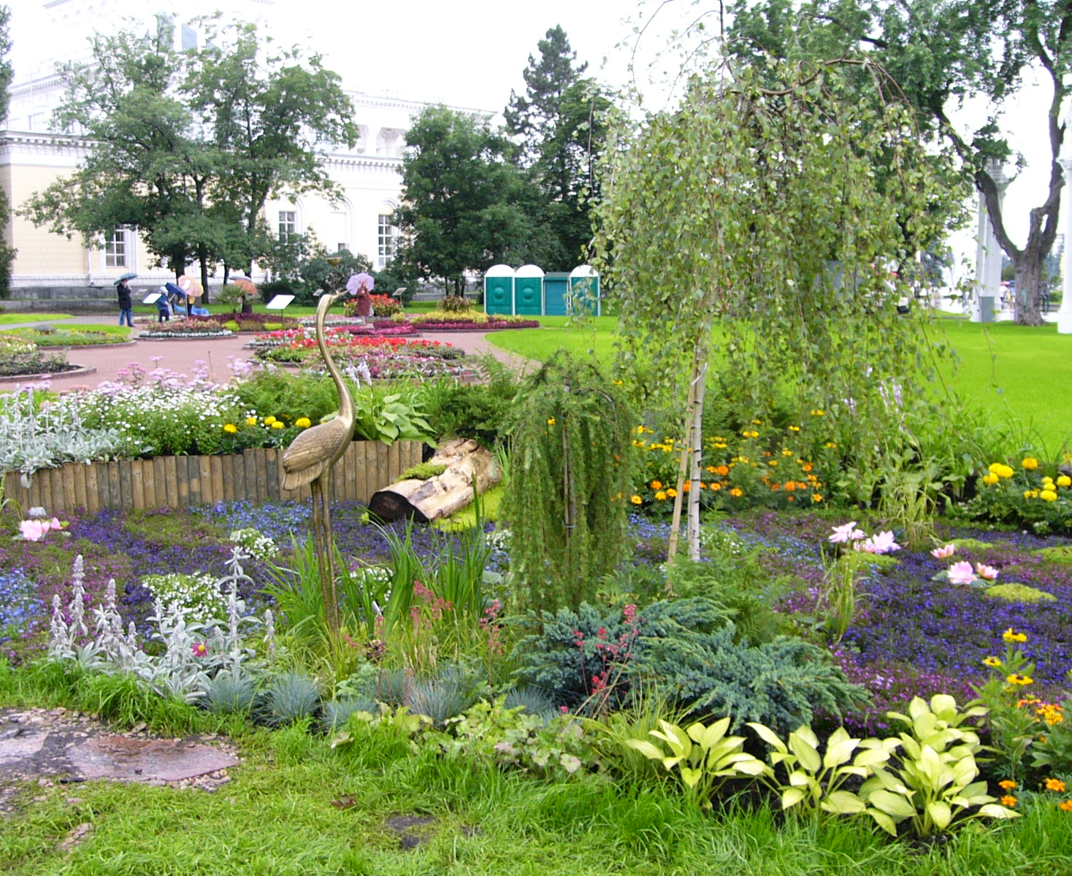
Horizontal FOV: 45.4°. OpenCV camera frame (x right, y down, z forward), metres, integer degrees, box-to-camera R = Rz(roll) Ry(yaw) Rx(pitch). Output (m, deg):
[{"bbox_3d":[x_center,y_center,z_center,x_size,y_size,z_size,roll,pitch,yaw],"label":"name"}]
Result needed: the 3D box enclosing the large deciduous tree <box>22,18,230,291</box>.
[{"bbox_3d":[-21.978,-14.713,68.713,11.148,15.118,10.500,0,7,0],"label":"large deciduous tree"}]

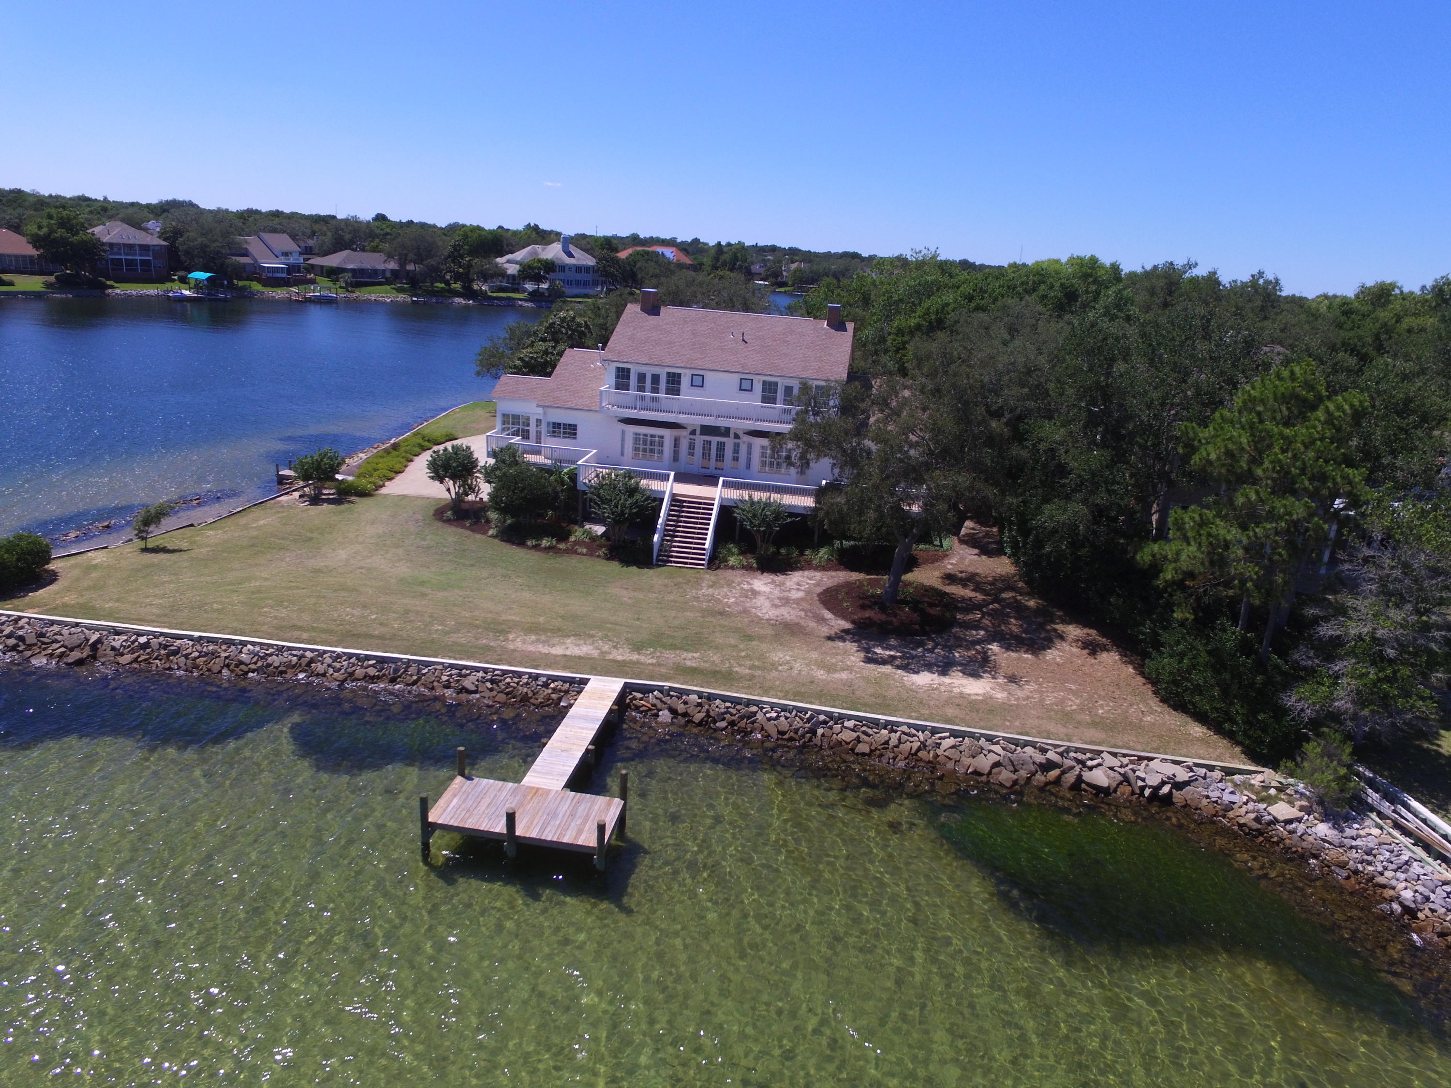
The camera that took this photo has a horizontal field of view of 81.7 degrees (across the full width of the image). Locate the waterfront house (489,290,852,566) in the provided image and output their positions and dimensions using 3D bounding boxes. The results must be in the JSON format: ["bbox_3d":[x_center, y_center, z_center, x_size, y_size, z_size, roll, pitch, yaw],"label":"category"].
[{"bbox_3d":[-2.433,-7.673,47.750,23.000,12.300,17.500,6,20,7],"label":"waterfront house"}]

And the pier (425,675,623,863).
[{"bbox_3d":[-4.958,6.361,26.011,5.200,1.950,8.850,6,20,7],"label":"pier"}]

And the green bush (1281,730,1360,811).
[{"bbox_3d":[18.500,7.072,26.083,2.050,2.100,2.000,6,20,7],"label":"green bush"}]

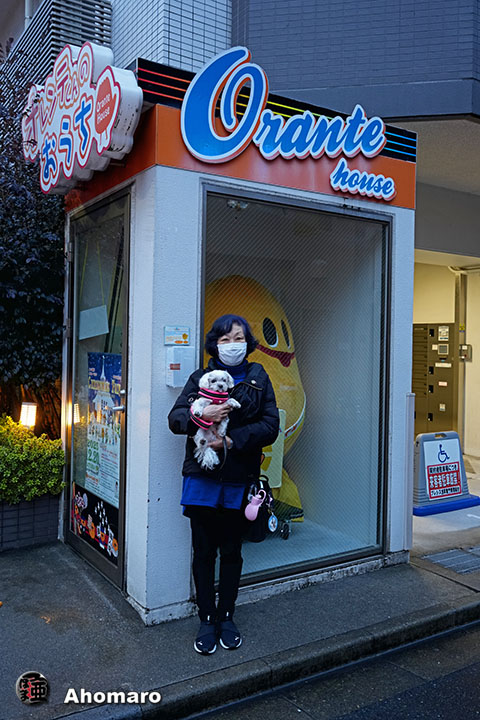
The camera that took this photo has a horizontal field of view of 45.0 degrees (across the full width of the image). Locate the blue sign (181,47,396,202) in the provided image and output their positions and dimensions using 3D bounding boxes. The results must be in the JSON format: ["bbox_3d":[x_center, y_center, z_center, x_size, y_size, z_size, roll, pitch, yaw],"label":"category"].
[{"bbox_3d":[0.340,-1.329,3.292,1.500,0.660,0.100,0,2,-31],"label":"blue sign"}]

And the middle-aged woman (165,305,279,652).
[{"bbox_3d":[-0.073,0.570,2.804,0.510,1.570,0.390,1,1,-3],"label":"middle-aged woman"}]

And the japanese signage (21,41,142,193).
[{"bbox_3d":[-0.974,-1.399,3.374,0.140,0.780,1.680,0,2,-35],"label":"japanese signage"}]

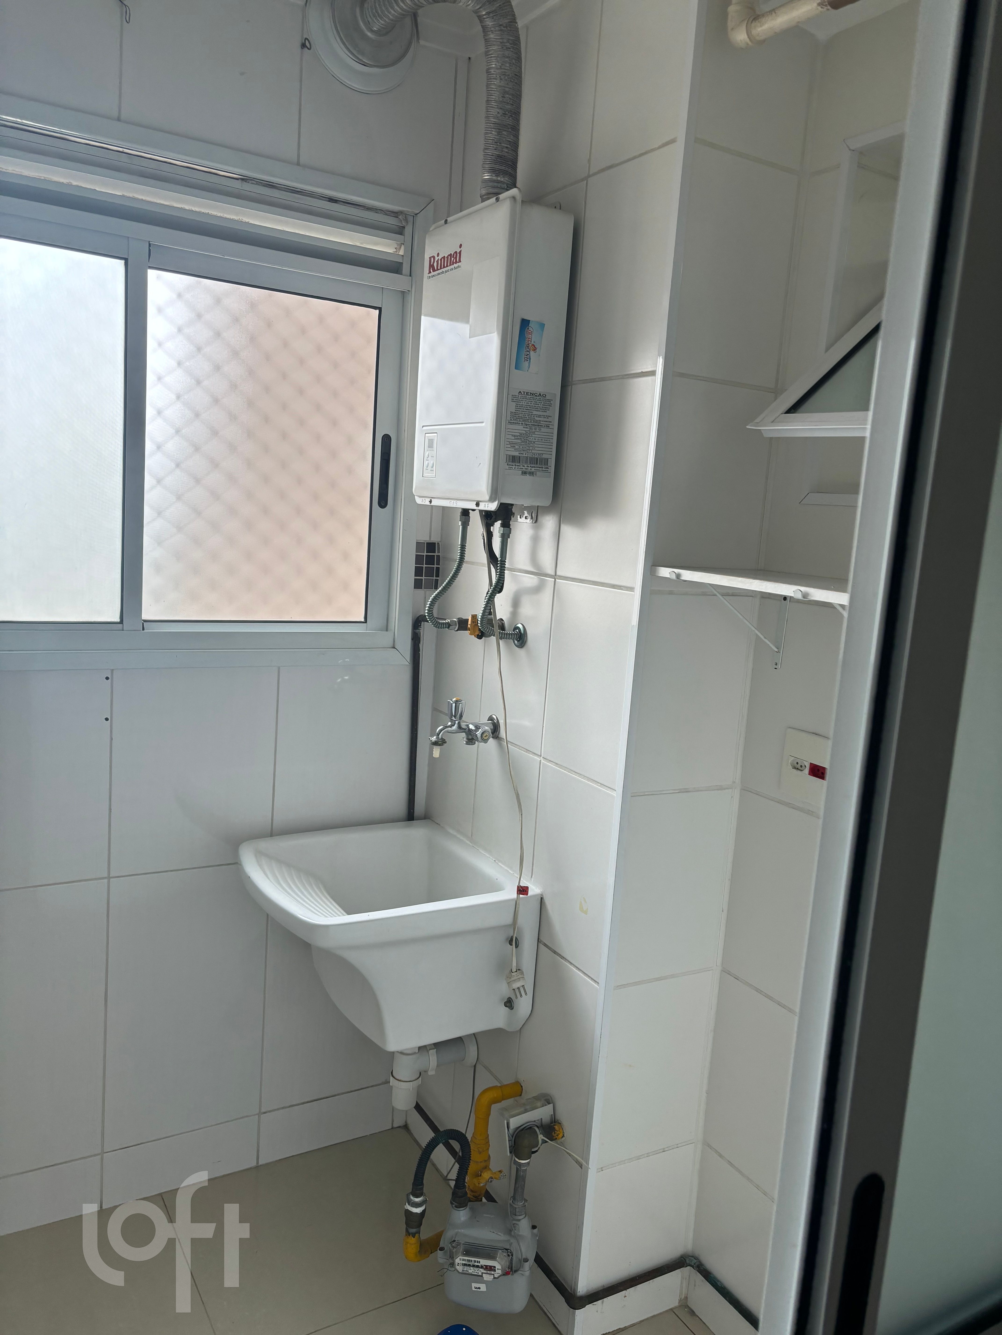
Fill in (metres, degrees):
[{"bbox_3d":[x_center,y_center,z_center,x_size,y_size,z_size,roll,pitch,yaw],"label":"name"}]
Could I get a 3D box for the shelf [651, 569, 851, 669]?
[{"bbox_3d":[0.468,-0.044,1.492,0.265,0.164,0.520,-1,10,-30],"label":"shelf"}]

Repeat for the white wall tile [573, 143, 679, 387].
[{"bbox_3d":[0.204,-0.664,1.680,0.010,0.350,0.240,-1,10,-30],"label":"white wall tile"}]

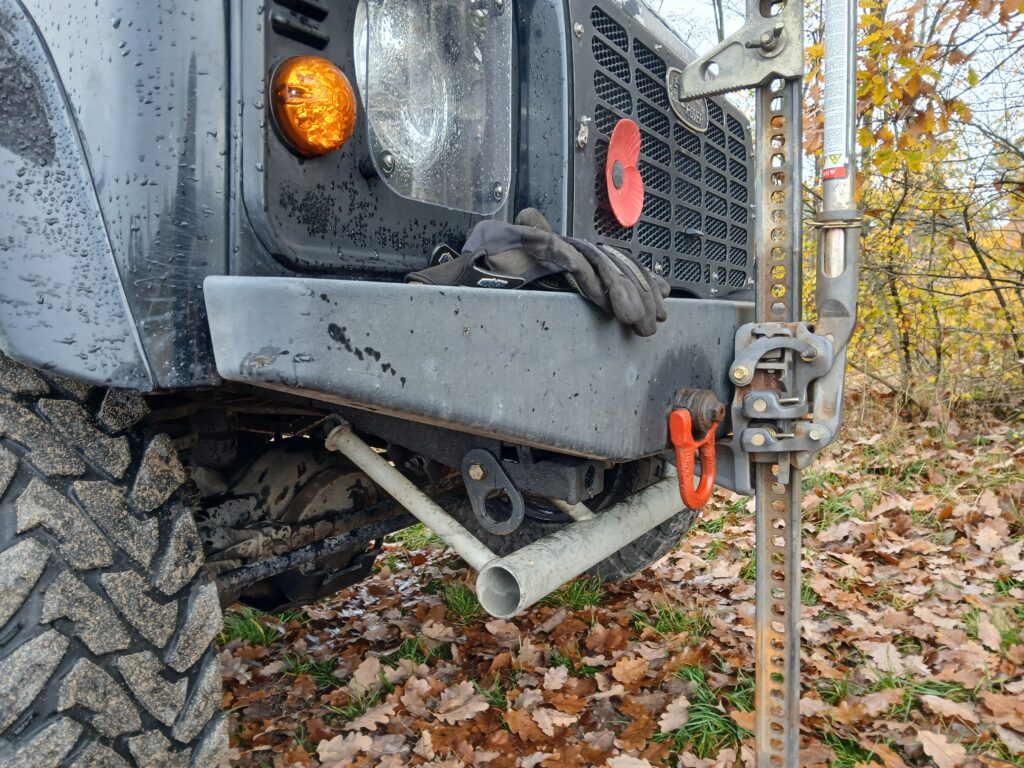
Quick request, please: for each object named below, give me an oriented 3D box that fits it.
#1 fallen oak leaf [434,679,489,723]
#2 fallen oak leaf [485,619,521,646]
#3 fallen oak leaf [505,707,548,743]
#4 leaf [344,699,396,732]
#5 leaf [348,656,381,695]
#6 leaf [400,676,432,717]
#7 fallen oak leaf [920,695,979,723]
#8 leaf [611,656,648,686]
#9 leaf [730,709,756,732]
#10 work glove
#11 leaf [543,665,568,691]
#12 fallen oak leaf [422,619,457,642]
[{"bbox_3d":[-0.095,0.598,1.448,0.105,0.040,0.085,-2,5,-17],"label":"fallen oak leaf"},{"bbox_3d":[-0.023,0.612,1.889,0.092,0.033,0.065,3,6,37],"label":"fallen oak leaf"},{"bbox_3d":[0.031,0.647,1.457,0.070,0.028,0.098,-5,6,-41],"label":"fallen oak leaf"},{"bbox_3d":[-0.261,0.608,1.410,0.060,0.025,0.110,3,6,39],"label":"leaf"},{"bbox_3d":[-0.299,0.591,1.558,0.060,0.025,0.100,1,20,18],"label":"leaf"},{"bbox_3d":[-0.182,0.597,1.469,0.060,0.030,0.110,-2,17,-15],"label":"leaf"},{"bbox_3d":[0.804,0.597,1.414,0.050,0.025,0.105,-3,5,-29],"label":"fallen oak leaf"},{"bbox_3d":[0.256,0.627,1.673,0.092,0.032,0.068,-4,6,-37],"label":"leaf"},{"bbox_3d":[0.456,0.642,1.463,0.085,0.028,0.065,-1,5,0],"label":"leaf"},{"bbox_3d":[0.032,-0.098,0.665,0.120,0.105,0.270,4,6,40],"label":"work glove"},{"bbox_3d":[0.093,0.630,1.649,0.052,0.030,0.065,1,5,14],"label":"leaf"},{"bbox_3d":[-0.180,0.612,1.905,0.085,0.030,0.065,-1,5,0],"label":"fallen oak leaf"}]

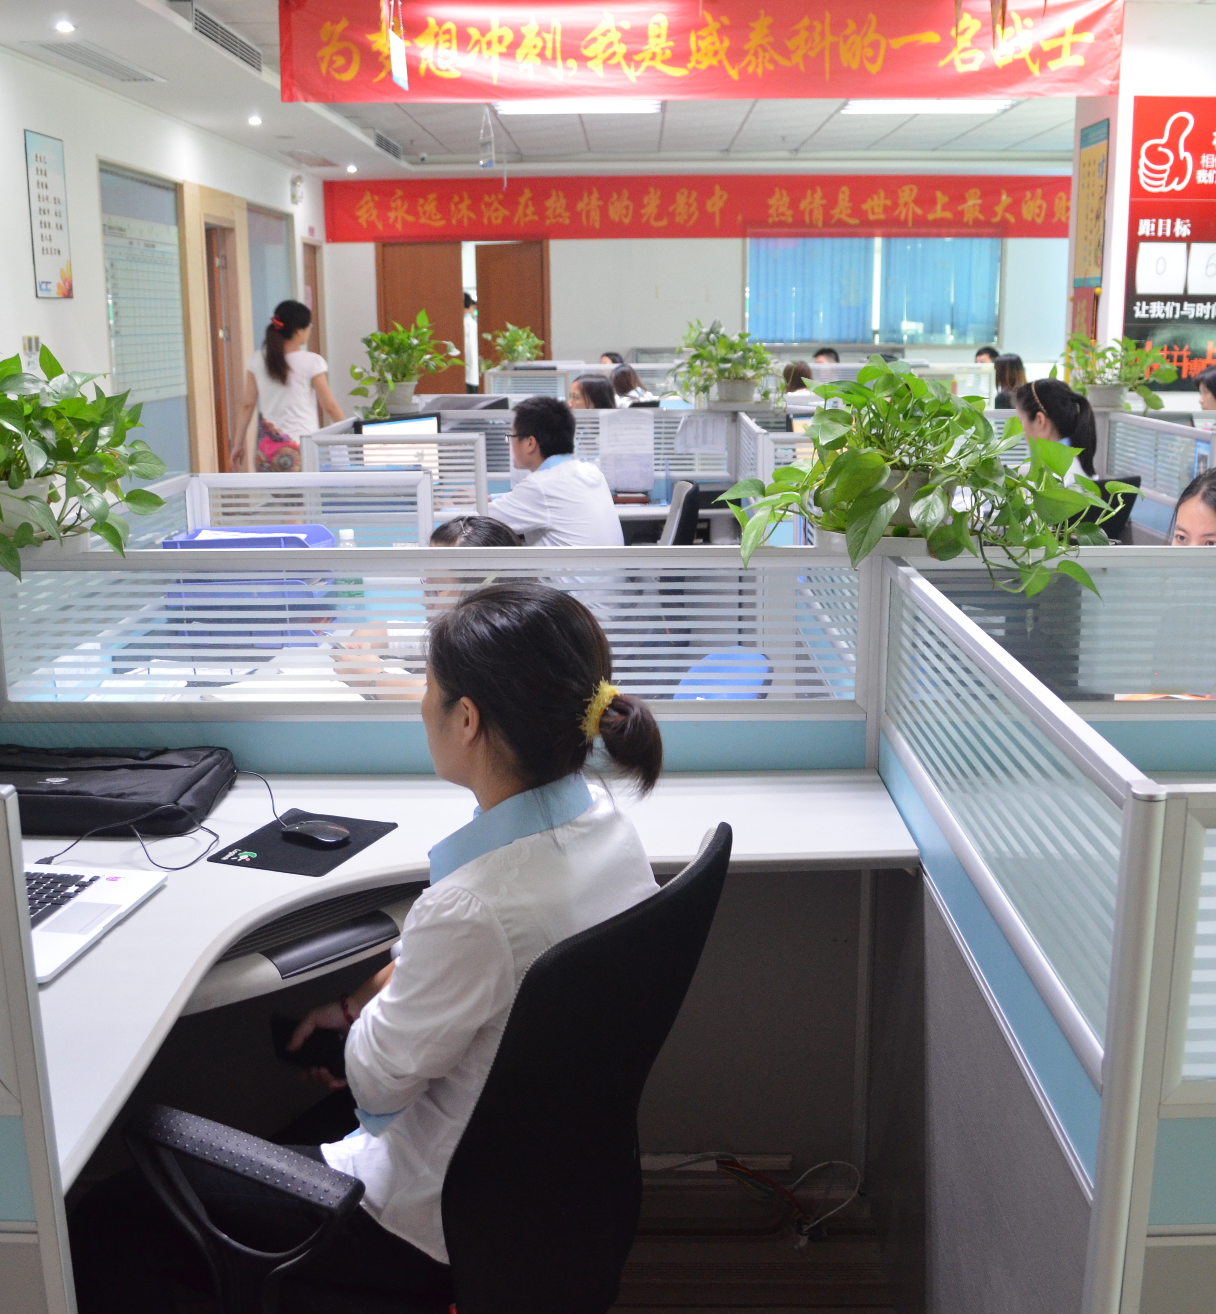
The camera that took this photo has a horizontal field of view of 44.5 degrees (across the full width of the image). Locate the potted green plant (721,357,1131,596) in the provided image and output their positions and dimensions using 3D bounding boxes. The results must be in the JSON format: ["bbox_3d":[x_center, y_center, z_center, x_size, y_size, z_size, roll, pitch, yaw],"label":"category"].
[{"bbox_3d":[0.475,-0.274,2.213,0.550,0.310,0.440,0,13,1],"label":"potted green plant"}]

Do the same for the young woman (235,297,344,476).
[{"bbox_3d":[-1.642,-1.089,7.769,0.520,1.547,0.400,3,14,13],"label":"young woman"}]

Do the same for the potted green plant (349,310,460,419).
[{"bbox_3d":[-0.775,-1.112,5.660,0.420,0.410,0.380,0,13,1],"label":"potted green plant"}]

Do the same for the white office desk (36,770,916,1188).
[{"bbox_3d":[-0.300,0.701,1.914,1.460,0.775,1.183,0,13,1],"label":"white office desk"}]

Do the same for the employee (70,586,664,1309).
[{"bbox_3d":[-0.265,0.502,1.742,0.660,1.190,0.540,7,15,28],"label":"employee"}]

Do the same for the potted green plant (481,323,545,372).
[{"bbox_3d":[-0.680,-2.233,10.678,0.457,0.349,0.420,0,13,0],"label":"potted green plant"}]

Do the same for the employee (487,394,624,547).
[{"bbox_3d":[-0.194,-0.285,5.101,0.680,1.209,0.500,4,14,16],"label":"employee"}]

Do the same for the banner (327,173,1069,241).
[{"bbox_3d":[1.150,-4.084,13.517,7.431,0.560,0.040,0,13,0],"label":"banner"}]

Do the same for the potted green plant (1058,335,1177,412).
[{"bbox_3d":[1.957,-1.095,5.706,0.466,0.281,0.400,0,13,0],"label":"potted green plant"}]

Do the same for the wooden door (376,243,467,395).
[{"bbox_3d":[-1.730,-2.814,13.857,0.834,2.130,0.060,0,13,0],"label":"wooden door"}]

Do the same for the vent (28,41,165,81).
[{"bbox_3d":[-2.305,-2.692,6.723,0.250,0.040,1.153,0,13,1],"label":"vent"}]

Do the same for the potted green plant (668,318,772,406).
[{"bbox_3d":[0.446,-1.152,5.817,0.413,0.328,0.380,0,13,0],"label":"potted green plant"}]

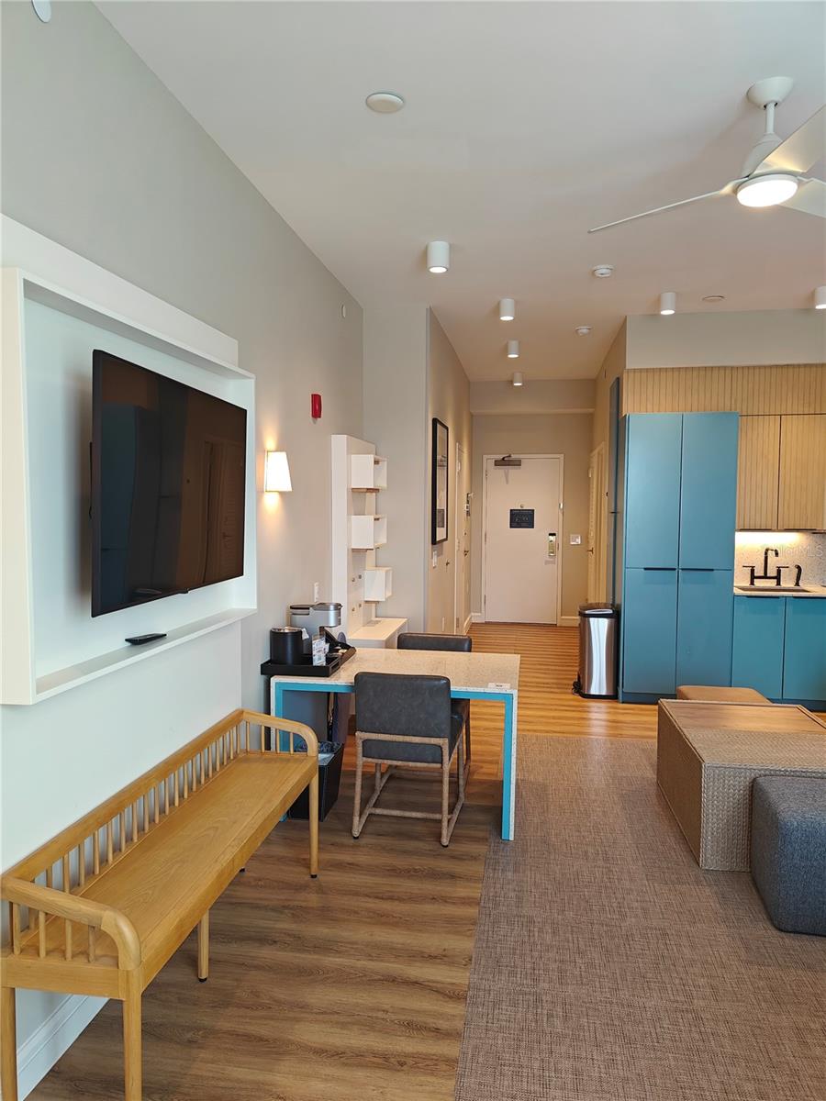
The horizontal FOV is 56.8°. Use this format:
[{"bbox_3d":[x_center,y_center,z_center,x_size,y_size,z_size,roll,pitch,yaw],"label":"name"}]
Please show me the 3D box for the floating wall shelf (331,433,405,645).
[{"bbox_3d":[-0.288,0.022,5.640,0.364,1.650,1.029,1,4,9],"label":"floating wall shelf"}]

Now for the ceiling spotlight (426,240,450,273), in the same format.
[{"bbox_3d":[0.153,-1.740,4.540,0.130,0.148,0.130,1,4,9],"label":"ceiling spotlight"}]

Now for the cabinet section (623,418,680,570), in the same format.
[{"bbox_3d":[1.891,-0.474,6.149,0.398,1.190,0.590,1,4,9],"label":"cabinet section"}]

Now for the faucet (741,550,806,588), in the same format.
[{"bbox_3d":[2.973,0.151,6.285,0.470,0.323,0.210,1,4,9],"label":"faucet"}]

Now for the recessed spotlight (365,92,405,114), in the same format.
[{"bbox_3d":[-0.107,-1.698,2.905,0.143,0.020,0.143,0,4,0],"label":"recessed spotlight"}]

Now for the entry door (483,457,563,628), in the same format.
[{"bbox_3d":[1.430,-0.130,9.982,1.004,2.203,0.060,1,4,9],"label":"entry door"}]

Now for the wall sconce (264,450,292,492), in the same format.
[{"bbox_3d":[-0.675,-0.406,3.957,0.110,0.212,0.180,1,4,9],"label":"wall sconce"}]

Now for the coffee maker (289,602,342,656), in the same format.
[{"bbox_3d":[-0.554,0.440,4.368,0.288,0.291,0.125,1,4,9],"label":"coffee maker"}]

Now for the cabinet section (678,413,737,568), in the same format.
[{"bbox_3d":[2.285,-0.468,6.087,0.398,1.190,0.590,1,4,9],"label":"cabinet section"}]

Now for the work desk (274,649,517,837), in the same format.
[{"bbox_3d":[-0.042,0.987,4.139,1.215,0.726,0.842,1,4,9],"label":"work desk"}]

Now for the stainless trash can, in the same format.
[{"bbox_3d":[1.543,0.848,6.425,0.360,0.720,0.340,1,4,9],"label":"stainless trash can"}]

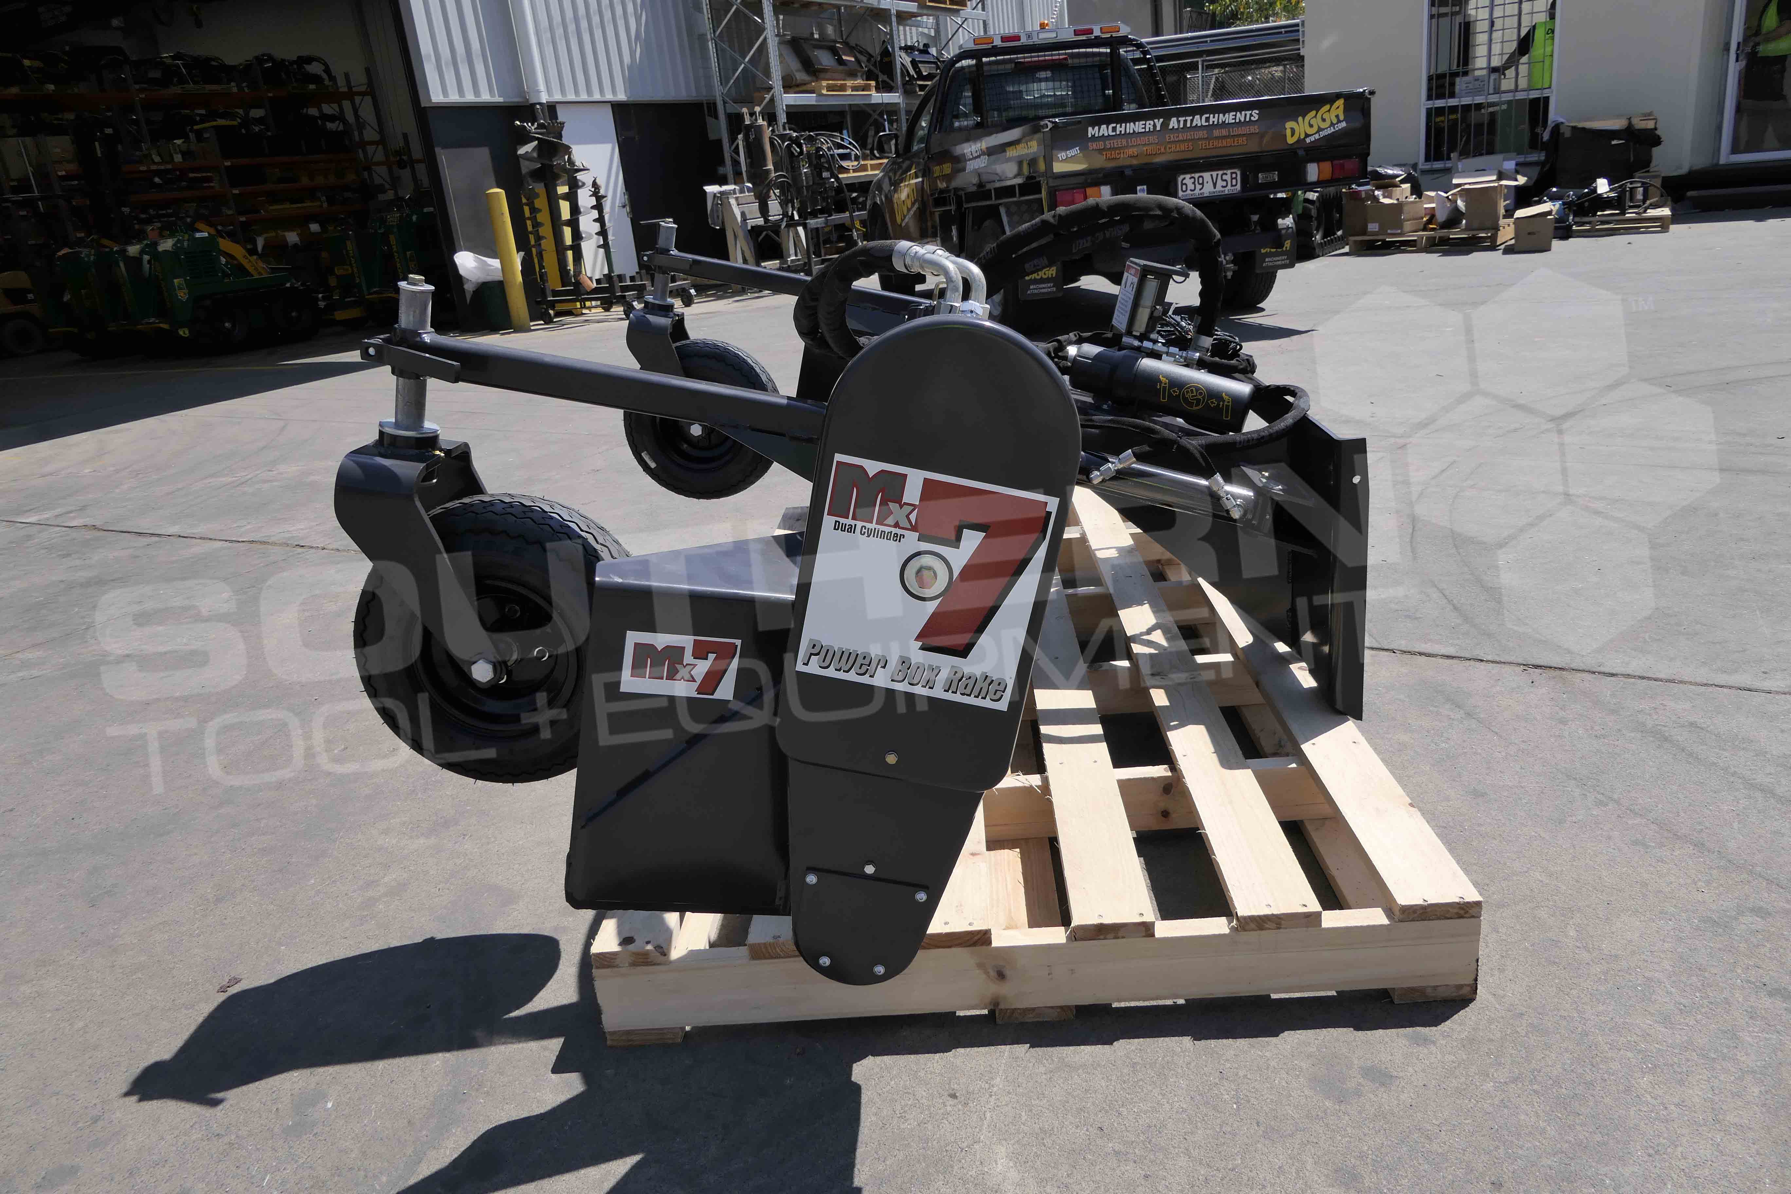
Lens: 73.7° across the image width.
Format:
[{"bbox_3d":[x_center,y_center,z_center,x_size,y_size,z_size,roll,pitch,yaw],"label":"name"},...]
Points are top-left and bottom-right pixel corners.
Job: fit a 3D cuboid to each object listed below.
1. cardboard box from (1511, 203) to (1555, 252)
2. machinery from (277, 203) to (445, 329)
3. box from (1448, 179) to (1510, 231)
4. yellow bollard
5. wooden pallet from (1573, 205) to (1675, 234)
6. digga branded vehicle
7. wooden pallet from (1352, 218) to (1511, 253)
[{"bbox_3d":[5.121,-2.928,9.524,0.270,0.310,0.300,6,22,32],"label":"cardboard box"},{"bbox_3d":[-5.897,-3.781,13.700,1.350,1.250,1.400,6,22,31],"label":"machinery"},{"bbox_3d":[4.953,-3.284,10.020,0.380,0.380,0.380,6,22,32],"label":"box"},{"bbox_3d":[-3.626,-3.142,11.171,0.165,1.293,0.165,-12,20,-17],"label":"yellow bollard"},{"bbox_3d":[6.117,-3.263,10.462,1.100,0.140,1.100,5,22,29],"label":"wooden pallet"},{"bbox_3d":[1.099,-3.079,8.731,1.900,1.920,5.250,-10,19,-10],"label":"digga branded vehicle"},{"bbox_3d":[4.809,-3.213,10.662,1.170,0.150,1.170,6,22,32],"label":"wooden pallet"}]

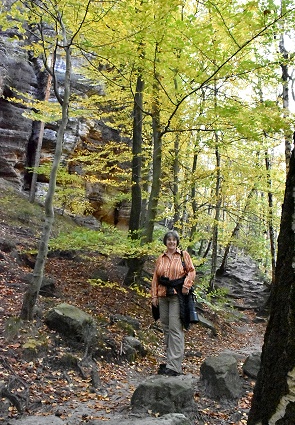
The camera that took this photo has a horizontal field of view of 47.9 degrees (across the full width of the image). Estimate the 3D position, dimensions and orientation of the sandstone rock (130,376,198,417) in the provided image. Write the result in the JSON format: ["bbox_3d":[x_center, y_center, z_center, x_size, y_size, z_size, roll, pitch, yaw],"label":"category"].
[{"bbox_3d":[0.165,1.965,3.580,0.660,0.320,0.480,2,-10,-3],"label":"sandstone rock"}]

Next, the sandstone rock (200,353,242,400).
[{"bbox_3d":[0.885,1.965,4.000,0.450,0.430,0.400,1,-10,0],"label":"sandstone rock"}]

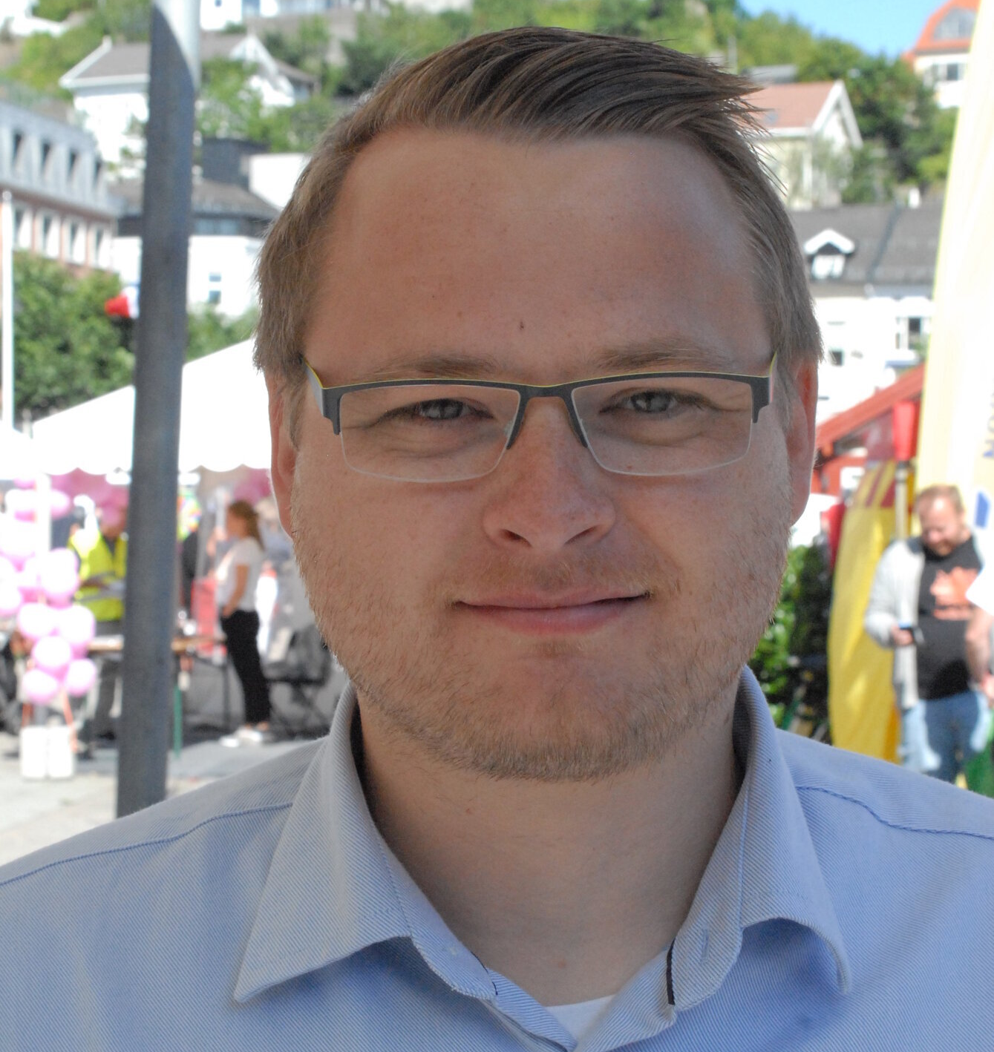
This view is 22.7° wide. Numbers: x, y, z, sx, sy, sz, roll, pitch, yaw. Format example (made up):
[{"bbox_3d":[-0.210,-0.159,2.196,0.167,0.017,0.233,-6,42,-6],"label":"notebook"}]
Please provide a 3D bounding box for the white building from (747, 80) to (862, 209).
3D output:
[{"bbox_3d":[13.700,-19.800,134.000,9.500,7.600,7.200,0,1,24],"label":"white building"}]

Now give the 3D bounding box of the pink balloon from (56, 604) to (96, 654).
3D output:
[{"bbox_3d":[-2.565,0.626,15.100,0.240,0.280,0.240,0,1,0],"label":"pink balloon"}]

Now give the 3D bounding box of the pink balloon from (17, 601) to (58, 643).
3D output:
[{"bbox_3d":[-2.769,0.583,14.900,0.235,0.255,0.235,0,0,0],"label":"pink balloon"}]

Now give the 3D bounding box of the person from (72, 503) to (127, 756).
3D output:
[{"bbox_3d":[-2.744,0.729,17.400,0.560,1.740,0.420,0,0,-24],"label":"person"}]

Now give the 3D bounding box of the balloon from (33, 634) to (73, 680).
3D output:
[{"bbox_3d":[-2.653,0.783,14.800,0.235,0.260,0.235,0,0,0],"label":"balloon"}]

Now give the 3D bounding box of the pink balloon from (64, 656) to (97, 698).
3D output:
[{"bbox_3d":[-2.490,0.908,14.800,0.220,0.250,0.220,0,0,0],"label":"pink balloon"}]

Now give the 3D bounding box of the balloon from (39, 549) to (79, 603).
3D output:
[{"bbox_3d":[-2.668,0.300,15.100,0.245,0.290,0.245,0,1,0],"label":"balloon"}]

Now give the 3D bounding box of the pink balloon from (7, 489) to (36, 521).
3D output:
[{"bbox_3d":[-2.936,-0.129,15.300,0.235,0.260,0.235,0,1,0],"label":"pink balloon"}]

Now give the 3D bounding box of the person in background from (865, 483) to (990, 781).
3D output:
[{"bbox_3d":[1.685,0.721,9.600,0.560,1.740,0.380,0,1,6],"label":"person in background"}]

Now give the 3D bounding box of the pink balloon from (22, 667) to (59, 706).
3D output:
[{"bbox_3d":[-2.781,0.979,15.100,0.235,0.255,0.235,0,1,0],"label":"pink balloon"}]

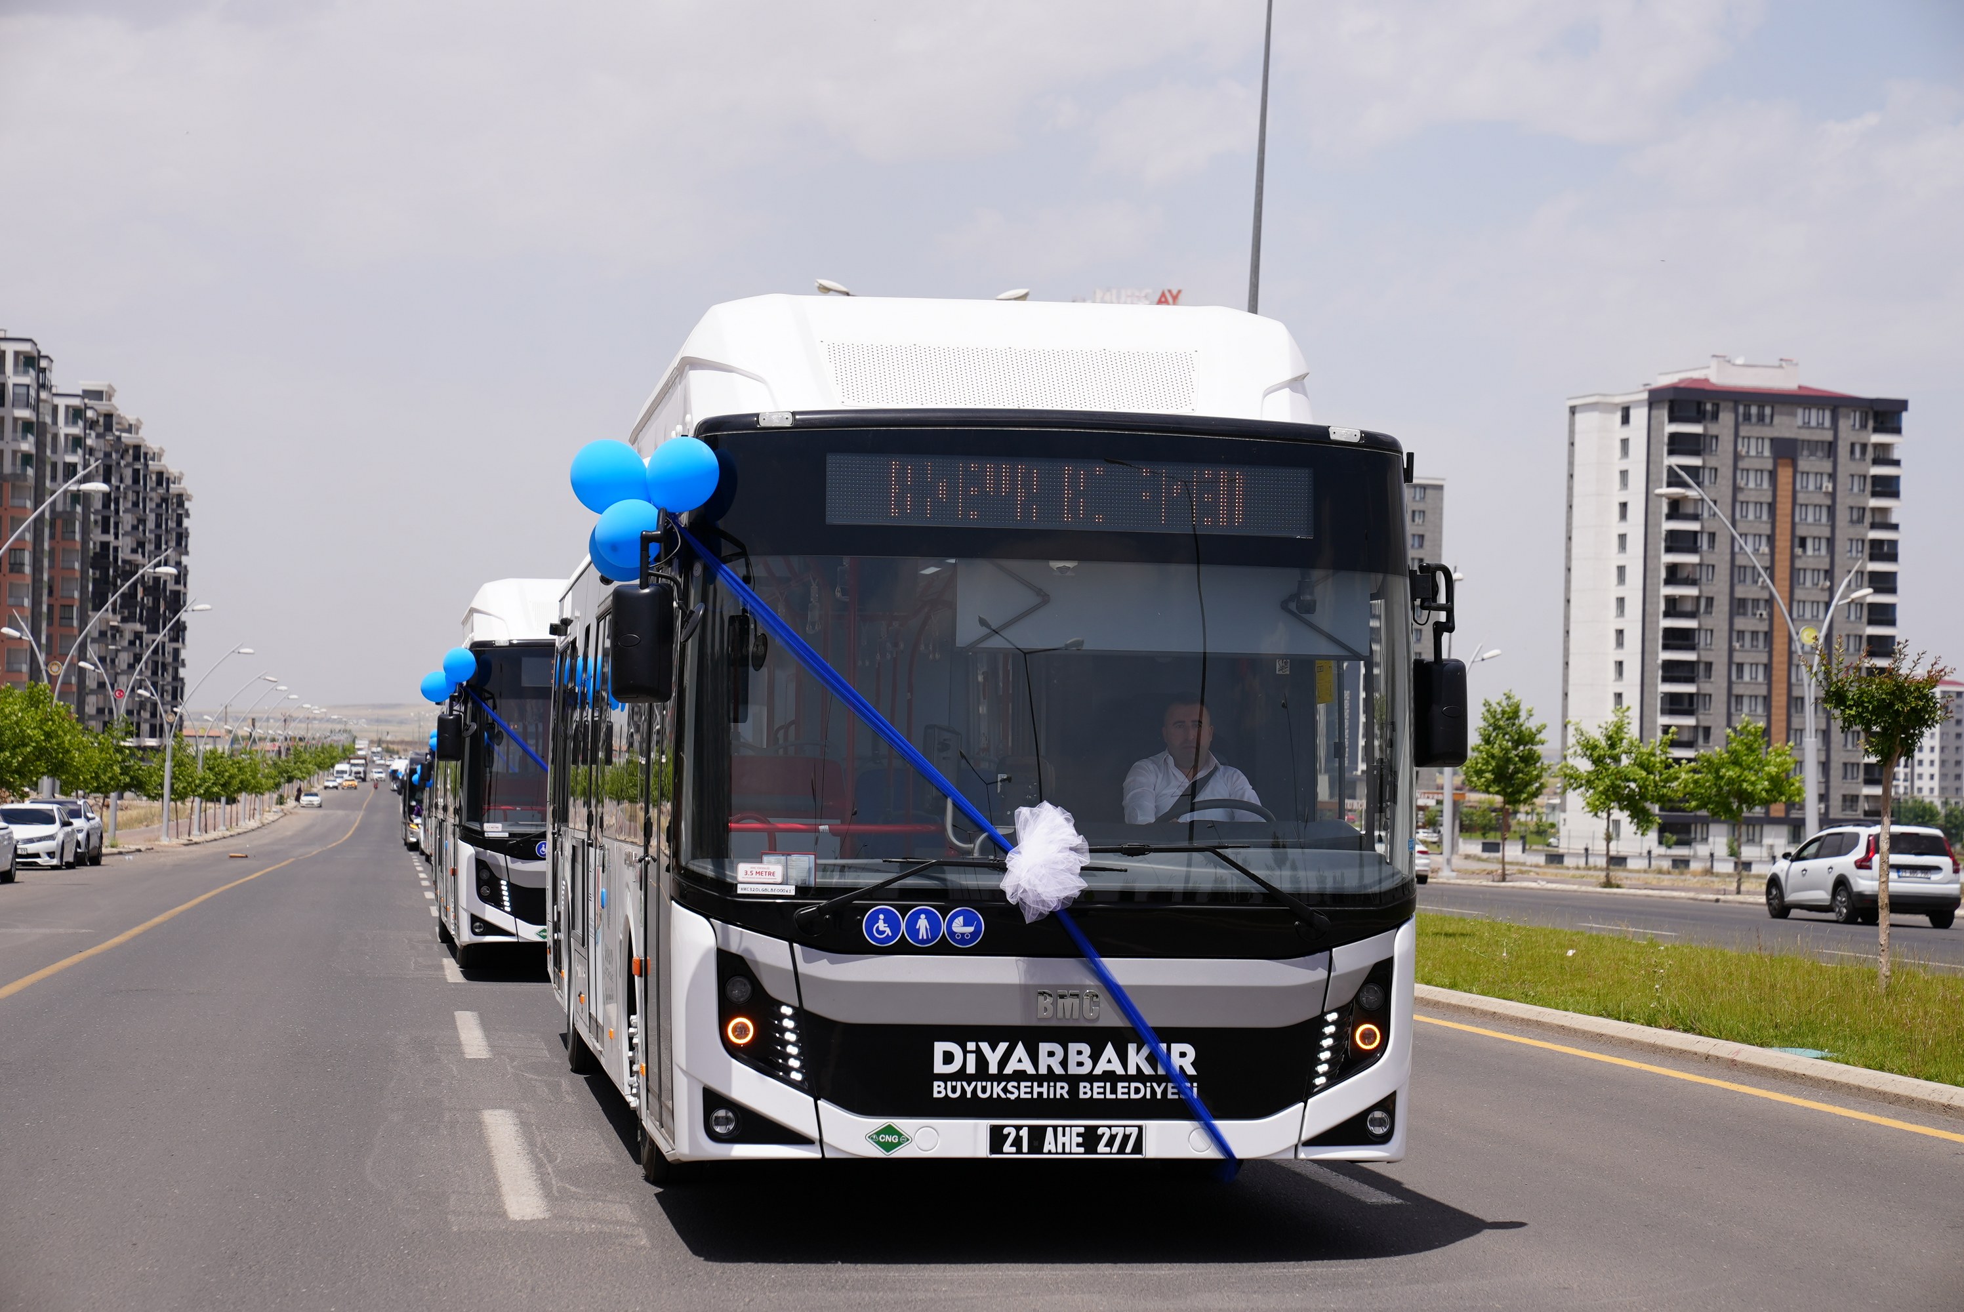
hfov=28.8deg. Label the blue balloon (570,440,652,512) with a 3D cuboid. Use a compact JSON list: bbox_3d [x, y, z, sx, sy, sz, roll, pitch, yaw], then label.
[{"bbox_3d":[-1.270,-0.612,13.030,0.270,0.265,0.270,2,-2,-9],"label":"blue balloon"}]

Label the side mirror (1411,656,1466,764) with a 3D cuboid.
[{"bbox_3d":[1.606,0.199,13.400,0.190,0.380,0.125,2,-2,-19],"label":"side mirror"}]

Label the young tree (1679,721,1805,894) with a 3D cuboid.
[{"bbox_3d":[14.924,2.967,75.000,2.400,3.400,2.300,2,-2,-9],"label":"young tree"}]

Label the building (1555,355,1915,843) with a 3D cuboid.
[{"bbox_3d":[71.800,-4.700,365.500,28.500,46.700,15.500,2,-2,-18],"label":"building"}]

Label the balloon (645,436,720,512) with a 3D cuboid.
[{"bbox_3d":[-0.983,-0.596,12.550,0.245,0.250,0.245,2,-2,-9],"label":"balloon"}]

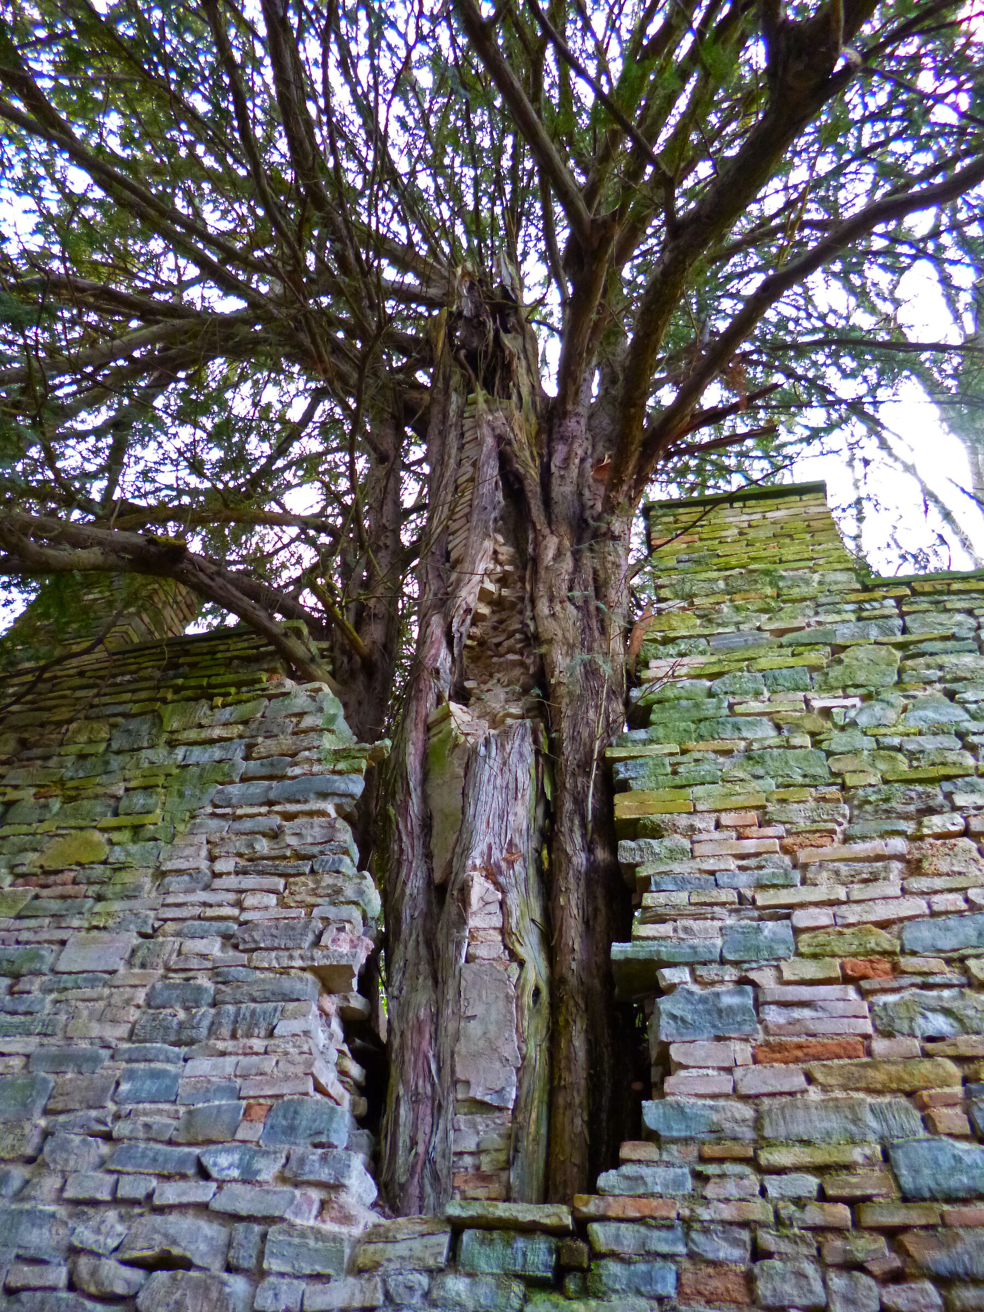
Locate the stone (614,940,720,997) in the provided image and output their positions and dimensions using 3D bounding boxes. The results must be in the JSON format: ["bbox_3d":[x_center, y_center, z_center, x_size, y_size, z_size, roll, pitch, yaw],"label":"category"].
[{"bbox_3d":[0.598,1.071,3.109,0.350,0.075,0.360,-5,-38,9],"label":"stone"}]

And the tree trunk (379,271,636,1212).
[{"bbox_3d":[0.140,-0.288,4.597,1.050,5.300,0.850,-5,-38,9],"label":"tree trunk"}]

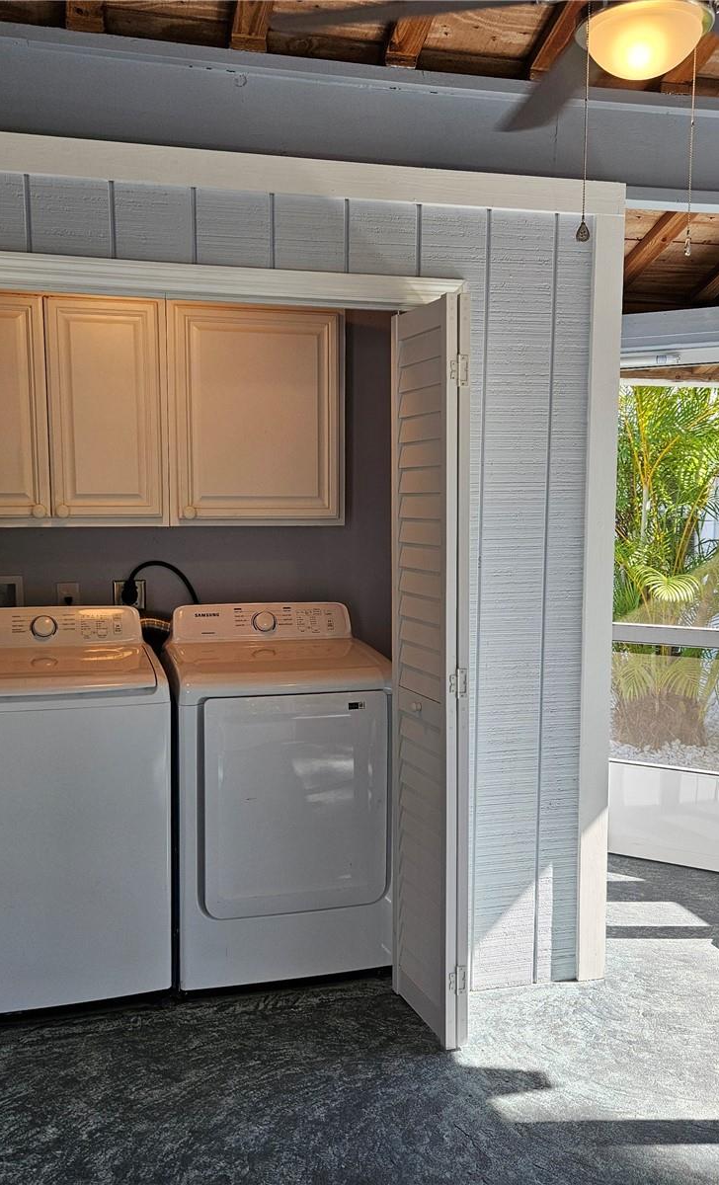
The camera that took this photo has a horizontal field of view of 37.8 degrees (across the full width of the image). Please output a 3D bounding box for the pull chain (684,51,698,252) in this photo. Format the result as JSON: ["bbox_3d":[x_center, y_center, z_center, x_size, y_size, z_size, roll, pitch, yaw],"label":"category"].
[{"bbox_3d":[0.597,-0.807,1.891,0.012,0.385,0.012,-2,6,-15],"label":"pull chain"}]

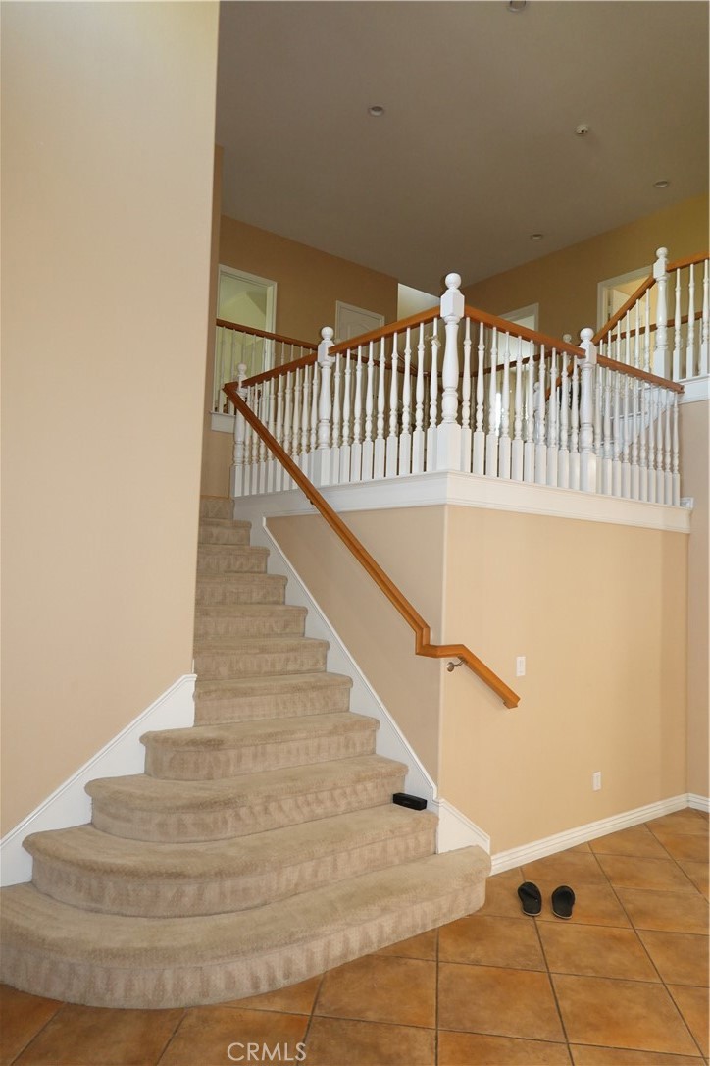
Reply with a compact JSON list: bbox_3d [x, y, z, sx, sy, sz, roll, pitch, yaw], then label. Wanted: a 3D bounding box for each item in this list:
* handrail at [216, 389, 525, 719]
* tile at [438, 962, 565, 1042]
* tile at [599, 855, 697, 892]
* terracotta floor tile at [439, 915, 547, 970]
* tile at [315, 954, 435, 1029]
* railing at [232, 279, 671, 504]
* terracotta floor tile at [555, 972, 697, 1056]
[{"bbox_3d":[-0.075,-0.111,4.774,0.663,2.194,2.500,4,-4,-38],"label":"handrail"},{"bbox_3d":[0.550,1.808,2.749,0.452,0.012,0.452,1,-3,7],"label":"tile"},{"bbox_3d":[1.627,1.915,3.992,0.452,0.012,0.452,1,-3,7],"label":"tile"},{"bbox_3d":[0.607,1.837,3.201,0.452,0.012,0.452,1,-3,7],"label":"terracotta floor tile"},{"bbox_3d":[0.097,1.798,2.806,0.452,0.012,0.452,1,-3,7],"label":"tile"},{"bbox_3d":[0.755,-0.770,5.554,2.546,1.101,2.445,4,-4,-38],"label":"railing"},{"bbox_3d":[1.004,1.819,2.692,0.452,0.012,0.452,1,-3,7],"label":"terracotta floor tile"}]

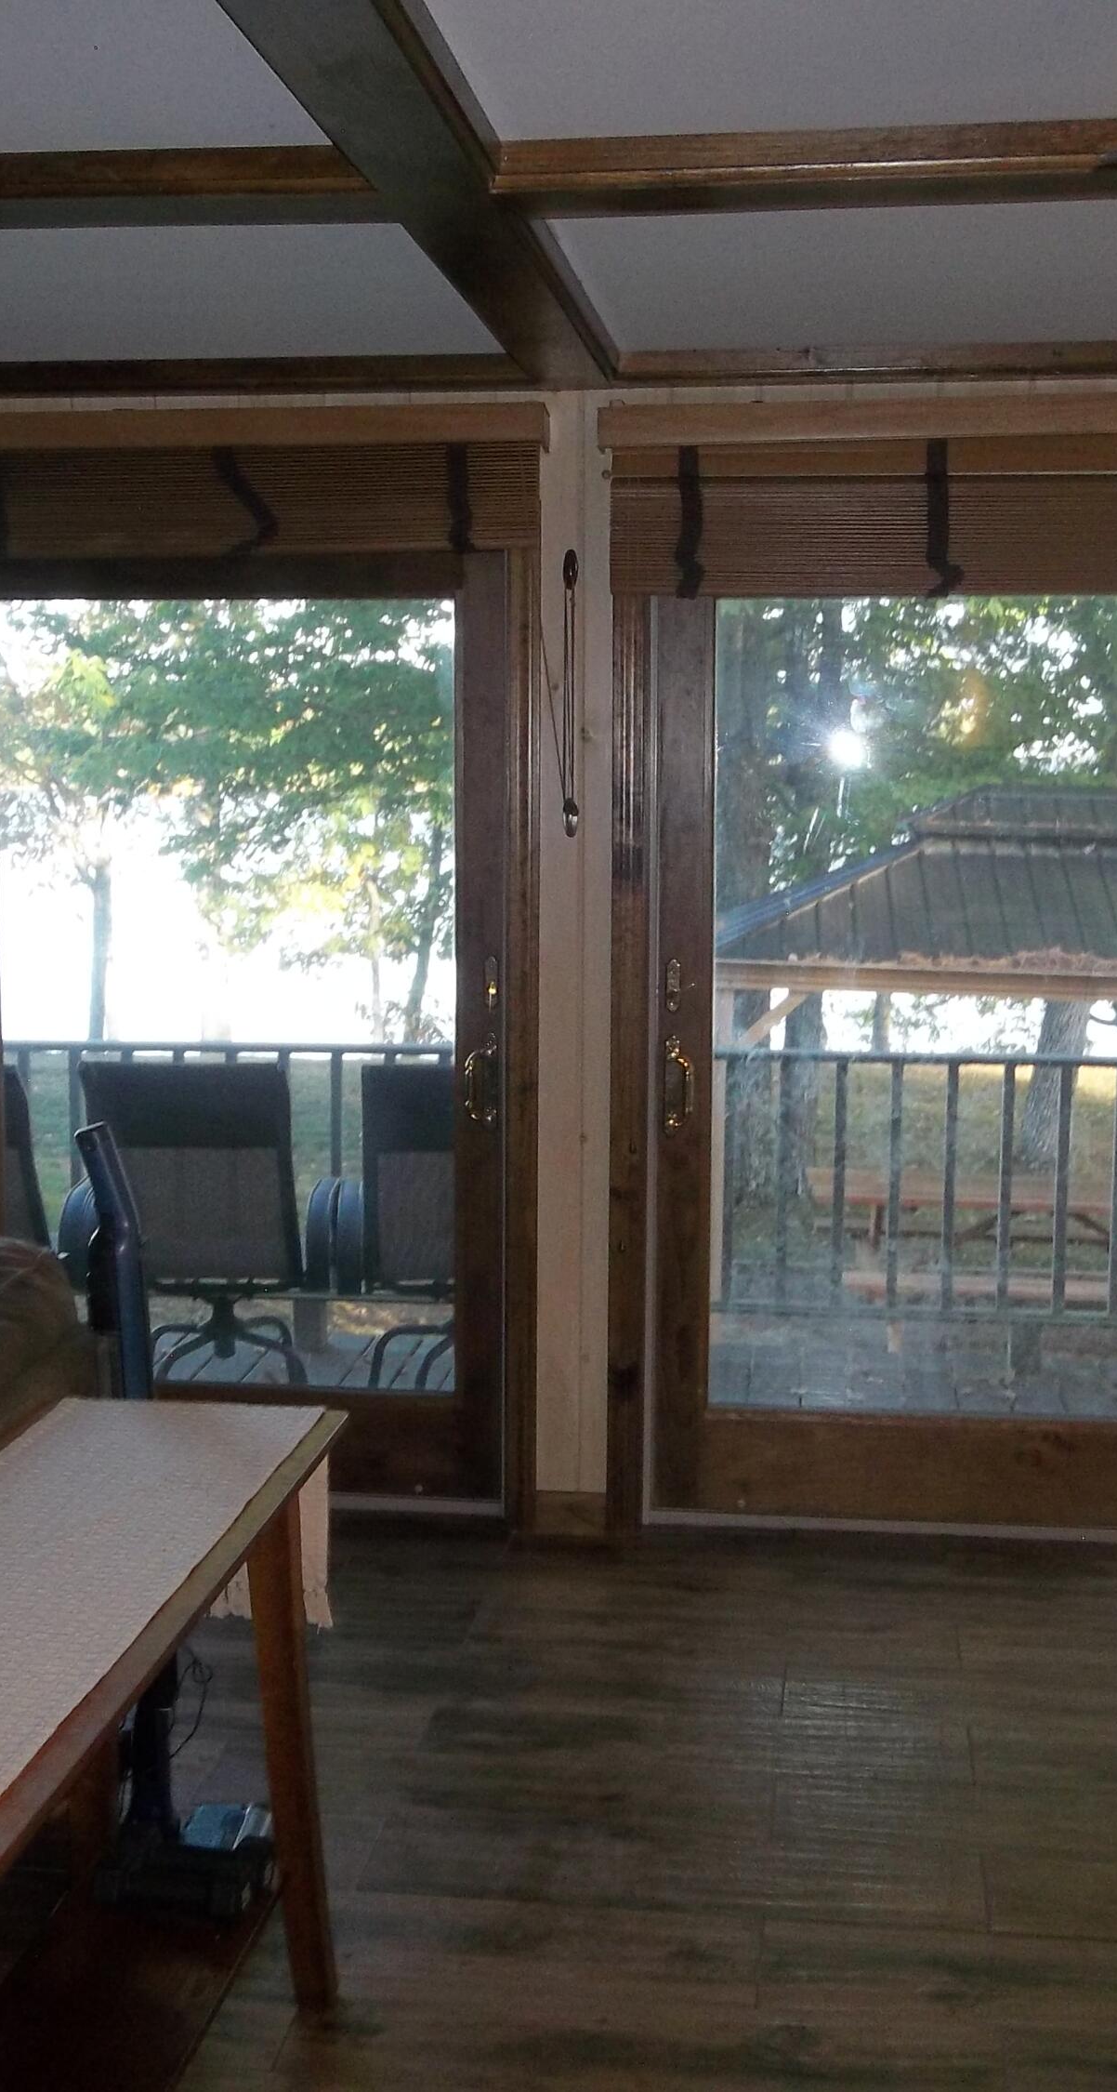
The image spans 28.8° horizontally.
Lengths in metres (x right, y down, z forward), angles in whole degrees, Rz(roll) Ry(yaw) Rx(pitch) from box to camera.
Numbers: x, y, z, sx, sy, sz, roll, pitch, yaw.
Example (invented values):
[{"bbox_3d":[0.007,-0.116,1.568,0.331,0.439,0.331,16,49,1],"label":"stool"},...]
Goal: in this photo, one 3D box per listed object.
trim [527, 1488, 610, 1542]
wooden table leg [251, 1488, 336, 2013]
[{"bbox_3d":[0.030,0.988,4.598,0.160,0.100,0.020,1,6,7],"label":"trim"},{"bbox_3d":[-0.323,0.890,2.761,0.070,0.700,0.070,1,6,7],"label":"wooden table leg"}]

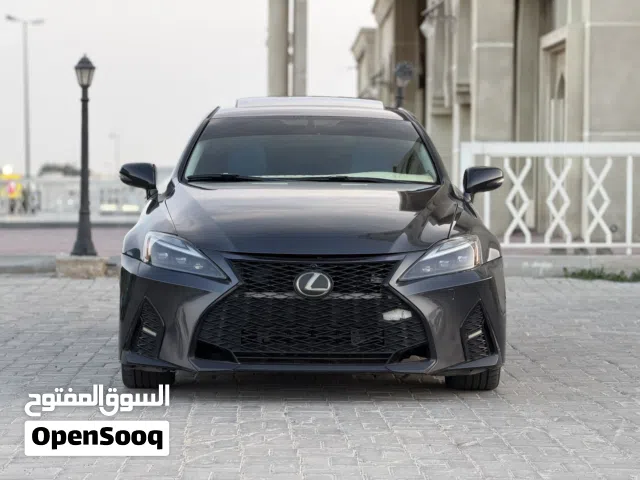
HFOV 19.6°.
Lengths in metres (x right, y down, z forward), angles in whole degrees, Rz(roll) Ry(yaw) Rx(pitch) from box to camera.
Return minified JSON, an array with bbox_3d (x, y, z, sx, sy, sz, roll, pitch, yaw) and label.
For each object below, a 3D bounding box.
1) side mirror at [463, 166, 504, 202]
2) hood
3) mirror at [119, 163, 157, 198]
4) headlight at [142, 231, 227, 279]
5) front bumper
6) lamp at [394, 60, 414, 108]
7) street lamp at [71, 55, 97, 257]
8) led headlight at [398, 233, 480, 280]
[{"bbox_3d":[0.852,-0.288,9.600,0.205,0.180,0.160,0,2,-1],"label":"side mirror"},{"bbox_3d":[-0.033,-0.108,8.590,1.460,0.310,1.200,0,2,-1],"label":"hood"},{"bbox_3d":[-0.944,-0.309,9.600,0.205,0.180,0.160,0,2,-1],"label":"mirror"},{"bbox_3d":[-0.602,0.064,8.240,0.400,0.195,0.360,0,2,-1],"label":"headlight"},{"bbox_3d":[-0.030,0.326,8.190,1.780,0.520,0.580,0,2,-1],"label":"front bumper"},{"bbox_3d":[0.915,-1.090,20.500,0.230,1.800,0.230,0,2,-1],"label":"lamp"},{"bbox_3d":[-2.085,-0.750,16.400,0.230,1.790,0.230,0,2,-1],"label":"street lamp"},{"bbox_3d":[0.542,0.073,8.250,0.400,0.195,0.360,0,2,-1],"label":"led headlight"}]

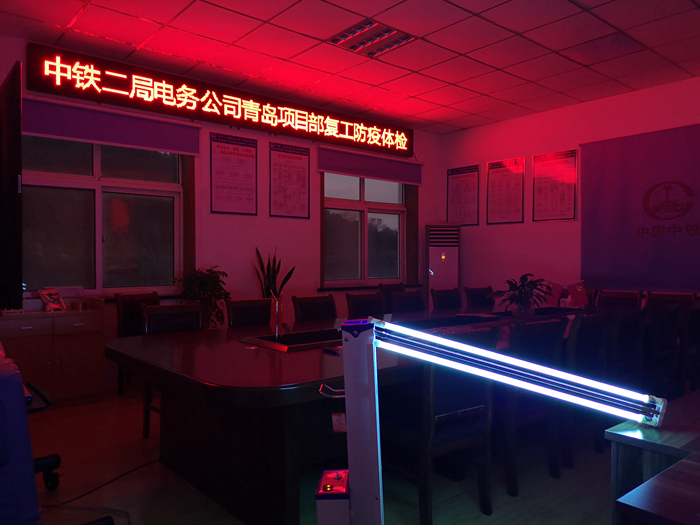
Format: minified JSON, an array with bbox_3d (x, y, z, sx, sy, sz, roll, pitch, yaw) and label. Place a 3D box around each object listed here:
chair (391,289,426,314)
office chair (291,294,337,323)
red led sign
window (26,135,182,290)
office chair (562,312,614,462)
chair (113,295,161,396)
[{"bbox_3d":[0.768,0.765,5.446,0.465,0.930,0.540,0,0,-40],"label":"chair"},{"bbox_3d":[-0.159,0.760,4.694,0.450,0.920,0.550,0,0,-41],"label":"office chair"},{"bbox_3d":[-0.951,-1.690,6.293,4.850,0.400,0.090,0,0,-41],"label":"red led sign"},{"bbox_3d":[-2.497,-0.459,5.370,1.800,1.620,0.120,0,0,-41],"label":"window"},{"bbox_3d":[1.316,0.753,3.450,0.450,0.920,0.550,0,0,-41],"label":"office chair"},{"bbox_3d":[-1.851,0.766,5.105,0.560,0.920,0.450,0,0,37],"label":"chair"}]

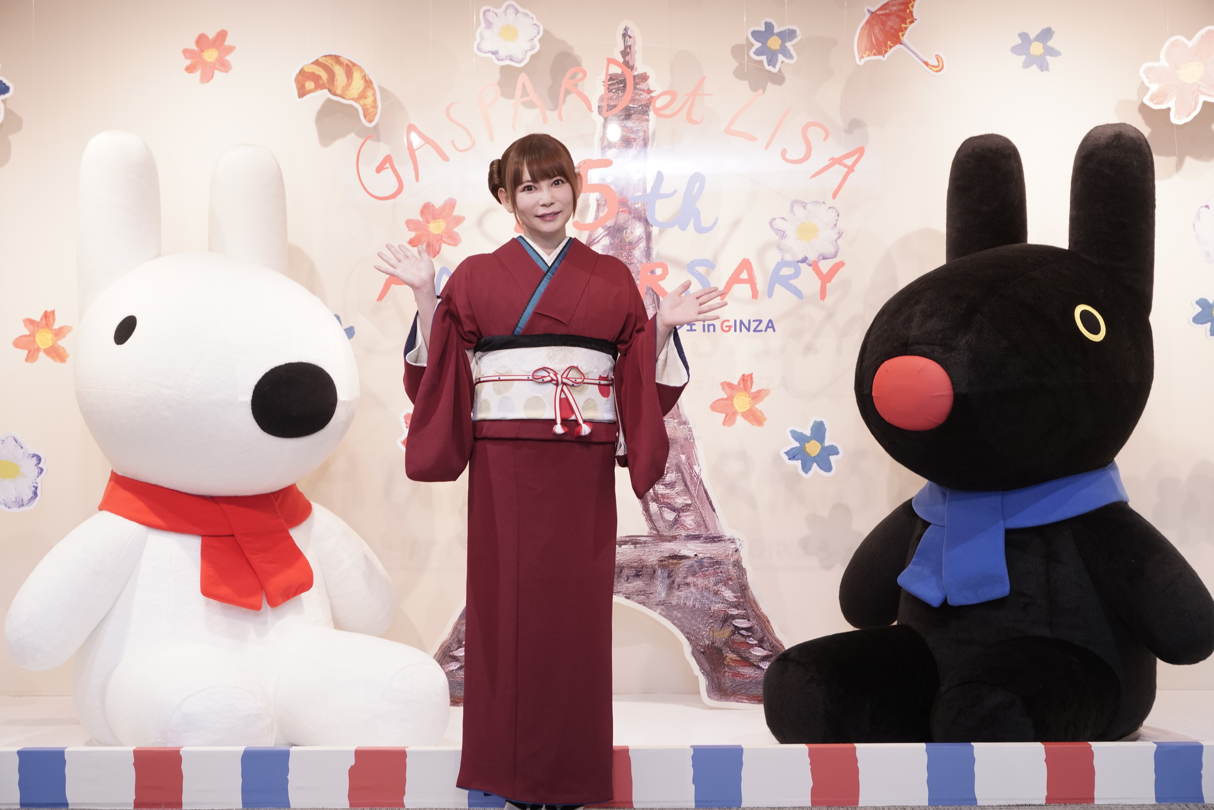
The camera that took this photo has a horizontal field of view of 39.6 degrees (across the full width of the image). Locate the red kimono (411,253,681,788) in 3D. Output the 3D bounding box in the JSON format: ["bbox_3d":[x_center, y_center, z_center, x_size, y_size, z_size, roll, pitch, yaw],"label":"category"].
[{"bbox_3d":[-0.142,0.254,3.953,0.662,1.296,0.400,0,-3,-4],"label":"red kimono"}]

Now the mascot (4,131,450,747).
[{"bbox_3d":[-1.007,0.056,4.481,1.050,1.581,0.950,2,-4,-41],"label":"mascot"}]

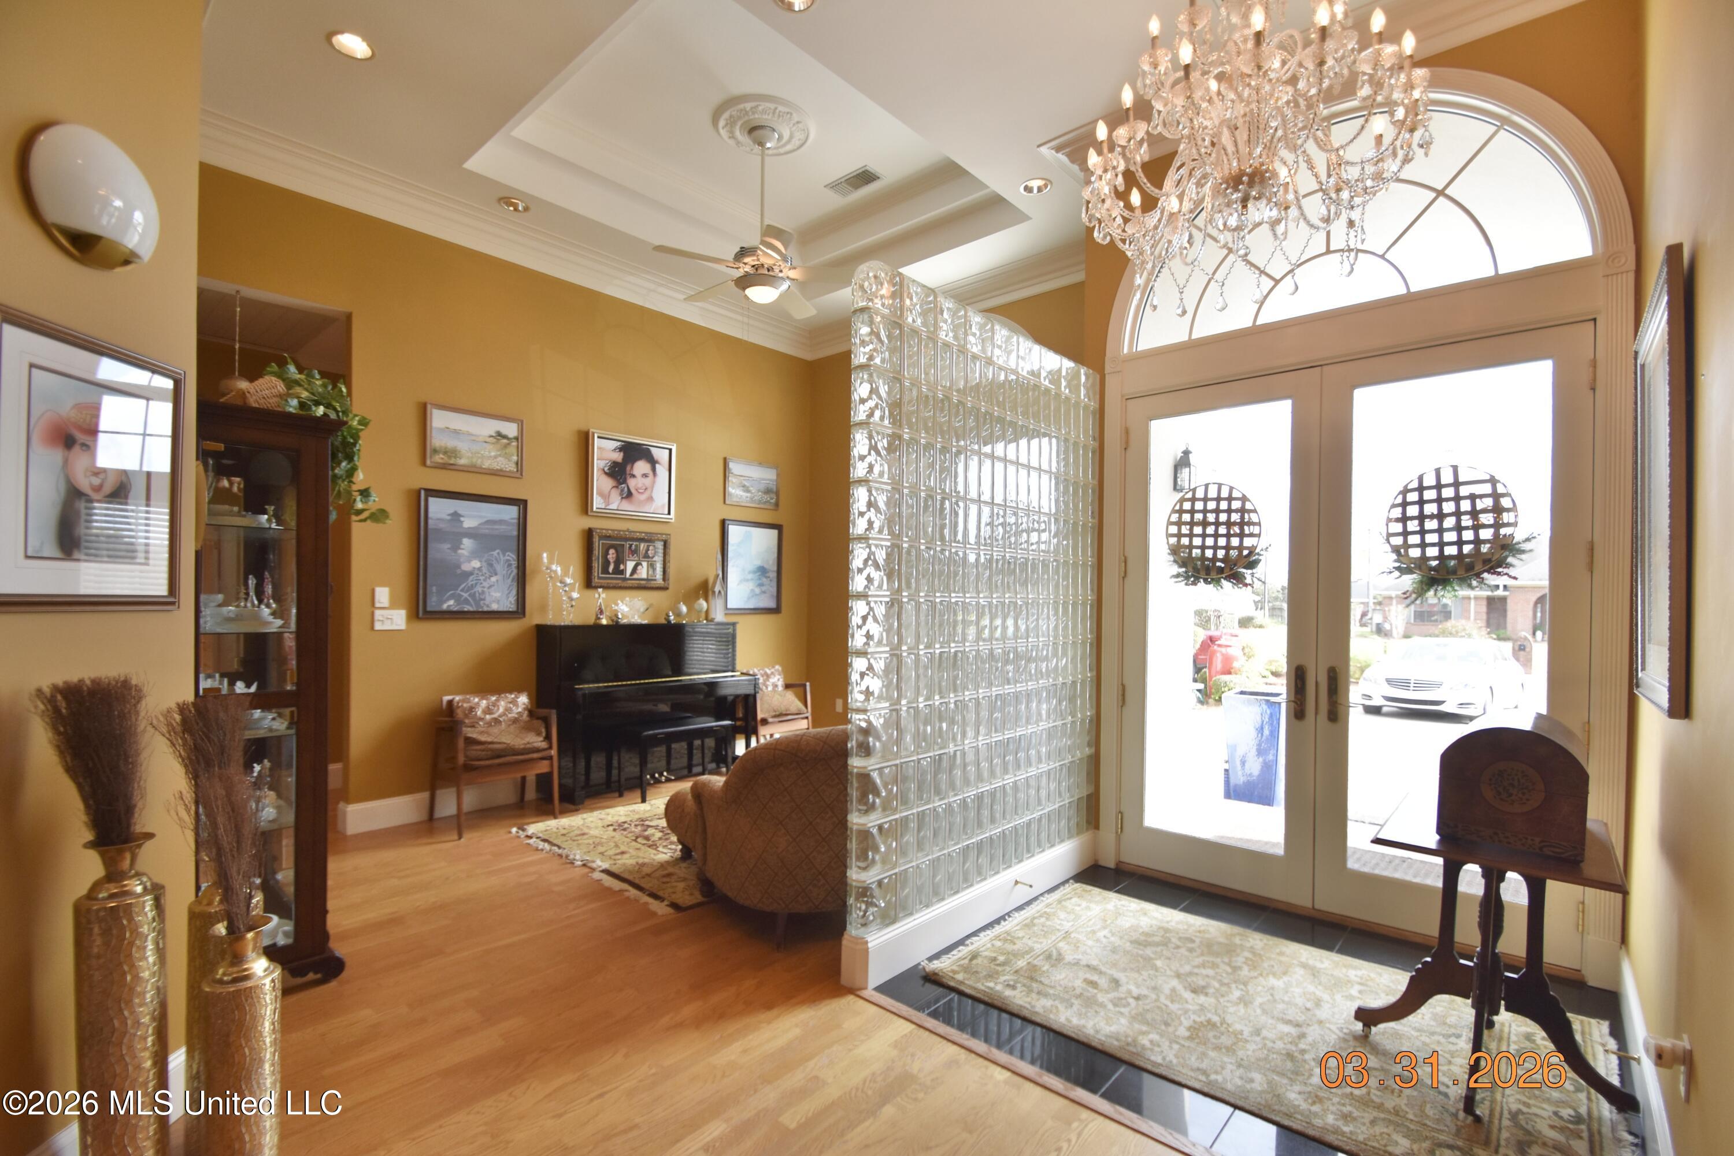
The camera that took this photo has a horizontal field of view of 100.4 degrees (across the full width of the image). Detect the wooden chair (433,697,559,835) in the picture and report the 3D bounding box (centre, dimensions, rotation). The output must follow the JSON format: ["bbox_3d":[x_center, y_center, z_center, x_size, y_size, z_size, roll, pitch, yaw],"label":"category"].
[{"bbox_3d":[-2.316,1.122,4.519,0.570,0.770,0.600,0,-1,43],"label":"wooden chair"}]

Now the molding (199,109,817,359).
[{"bbox_3d":[-1.862,-2.096,4.961,0.150,0.200,4.100,1,-1,43],"label":"molding"}]

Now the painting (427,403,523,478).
[{"bbox_3d":[-2.416,-0.836,4.466,0.030,0.372,0.555,1,-1,43],"label":"painting"}]

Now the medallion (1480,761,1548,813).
[{"bbox_3d":[1.796,0.584,2.009,0.137,0.142,0.012,0,-1,41],"label":"medallion"}]

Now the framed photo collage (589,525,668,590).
[{"bbox_3d":[-1.781,-0.134,5.490,0.040,0.430,0.670,0,-1,43],"label":"framed photo collage"}]

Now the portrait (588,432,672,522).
[{"bbox_3d":[-1.760,-0.754,5.503,0.040,0.625,0.710,0,-1,43],"label":"portrait"}]

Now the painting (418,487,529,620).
[{"bbox_3d":[-2.424,-0.130,4.465,0.030,0.757,0.610,1,-1,43],"label":"painting"}]

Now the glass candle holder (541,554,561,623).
[{"bbox_3d":[-2.195,0.073,5.022,0.135,0.485,0.135,2,-2,-44],"label":"glass candle holder"}]

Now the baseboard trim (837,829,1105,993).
[{"bbox_3d":[0.566,1.400,3.244,0.140,0.190,1.730,1,-1,43],"label":"baseboard trim"}]

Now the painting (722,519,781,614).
[{"bbox_3d":[-0.951,-0.083,6.054,0.030,0.757,0.600,1,-1,43],"label":"painting"}]

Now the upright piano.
[{"bbox_3d":[-1.558,0.945,5.306,0.580,1.205,1.470,0,-1,43],"label":"upright piano"}]

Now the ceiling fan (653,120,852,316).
[{"bbox_3d":[-0.625,-2.181,4.320,1.300,1.070,1.300,0,-1,43],"label":"ceiling fan"}]

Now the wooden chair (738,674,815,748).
[{"bbox_3d":[-0.826,1.117,5.798,0.540,0.750,0.580,1,-1,43],"label":"wooden chair"}]

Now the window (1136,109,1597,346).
[{"bbox_3d":[2.068,-1.601,3.254,1.720,0.860,0.060,0,-1,40],"label":"window"}]

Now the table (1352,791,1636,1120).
[{"bbox_3d":[1.902,1.136,2.203,0.610,0.745,0.750,1,-1,43],"label":"table"}]

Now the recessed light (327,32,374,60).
[{"bbox_3d":[-2.298,-2.371,3.217,0.200,0.050,0.200,0,-1,43],"label":"recessed light"}]

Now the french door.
[{"bbox_3d":[2.028,0.266,3.252,1.733,2.420,0.050,0,-1,40],"label":"french door"}]

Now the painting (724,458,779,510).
[{"bbox_3d":[-0.987,-0.816,6.329,0.035,0.400,0.590,0,-1,43],"label":"painting"}]

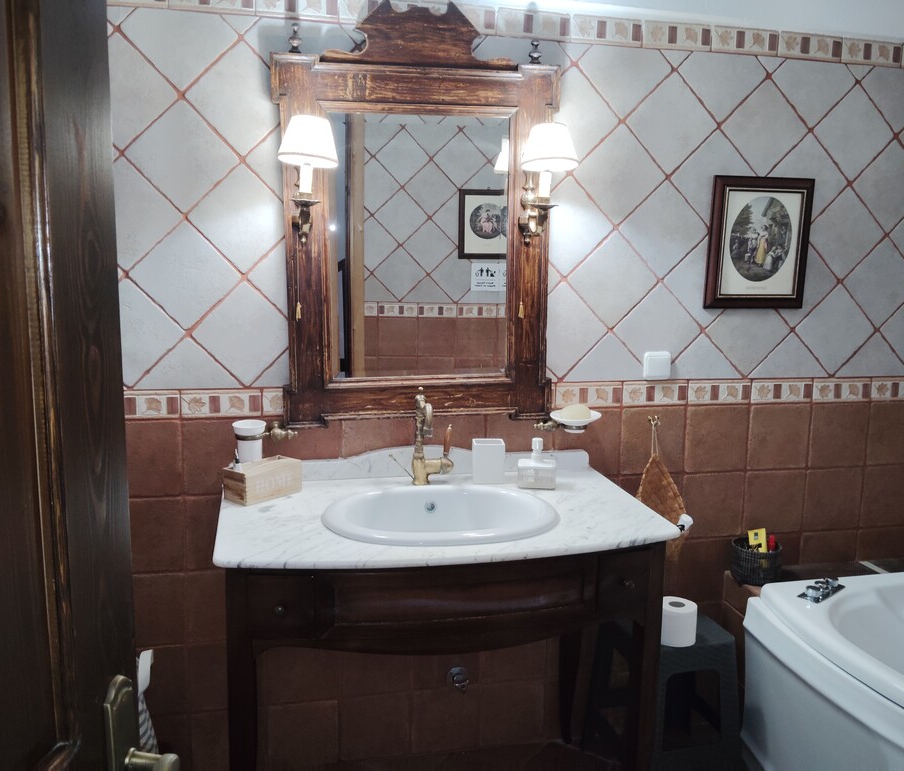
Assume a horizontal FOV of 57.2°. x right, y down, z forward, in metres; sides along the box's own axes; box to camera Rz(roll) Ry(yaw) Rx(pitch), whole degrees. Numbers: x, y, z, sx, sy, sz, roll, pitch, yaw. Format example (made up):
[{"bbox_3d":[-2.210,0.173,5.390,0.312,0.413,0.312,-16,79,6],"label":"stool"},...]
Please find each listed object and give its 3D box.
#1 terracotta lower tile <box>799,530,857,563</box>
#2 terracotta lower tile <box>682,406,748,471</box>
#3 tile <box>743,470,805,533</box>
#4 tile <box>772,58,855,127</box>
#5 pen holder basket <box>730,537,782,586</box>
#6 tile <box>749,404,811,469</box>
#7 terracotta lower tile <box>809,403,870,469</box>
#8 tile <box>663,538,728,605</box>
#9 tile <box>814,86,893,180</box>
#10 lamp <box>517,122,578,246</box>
[{"bbox_3d":[1.174,0.504,2.592,0.198,0.105,0.011,-1,8,-12],"label":"terracotta lower tile"},{"bbox_3d":[0.784,0.156,2.453,0.198,0.198,0.011,-1,8,-12],"label":"terracotta lower tile"},{"bbox_3d":[0.987,0.355,2.541,0.200,0.198,0.010,-1,9,-12],"label":"tile"},{"bbox_3d":[1.023,-0.868,2.354,0.198,0.198,0.011,45,-3,-15],"label":"tile"},{"bbox_3d":[0.914,0.532,2.492,0.150,0.107,0.150,-1,9,-12],"label":"pen holder basket"},{"bbox_3d":[0.997,0.155,2.533,0.200,0.200,0.012,-1,9,-12],"label":"tile"},{"bbox_3d":[1.164,0.149,2.513,0.197,0.200,0.014,-1,8,-12],"label":"terracotta lower tile"},{"bbox_3d":[0.752,0.553,2.481,0.205,0.203,0.014,-1,8,-12],"label":"tile"},{"bbox_3d":[1.173,-0.736,2.427,0.200,0.200,0.012,-45,15,-2],"label":"tile"},{"bbox_3d":[0.232,-0.499,2.098,0.143,0.290,0.205,-1,9,-12],"label":"lamp"}]

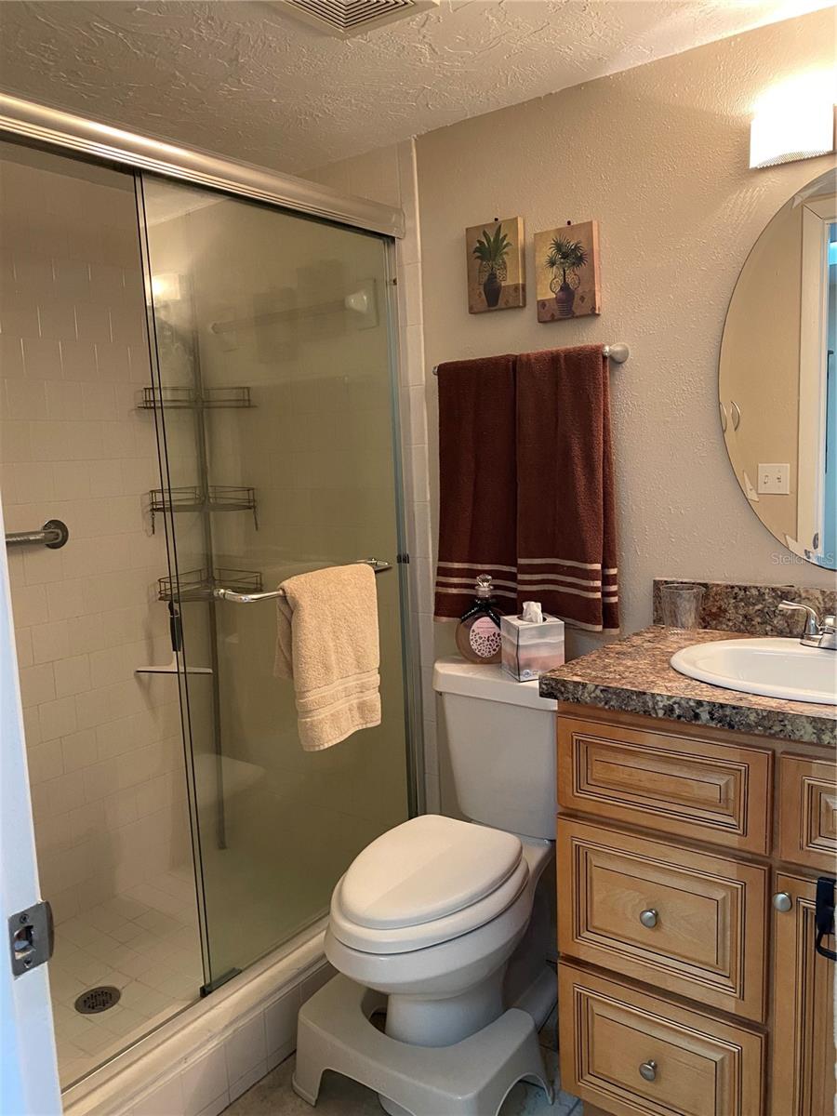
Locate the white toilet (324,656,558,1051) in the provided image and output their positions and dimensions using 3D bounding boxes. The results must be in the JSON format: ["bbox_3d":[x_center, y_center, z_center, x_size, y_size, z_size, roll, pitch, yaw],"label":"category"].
[{"bbox_3d":[0.059,0.703,1.841,0.420,0.797,0.690,3,9,37],"label":"white toilet"}]

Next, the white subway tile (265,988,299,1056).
[{"bbox_3d":[-0.303,1.025,1.865,0.009,0.110,0.110,3,9,37],"label":"white subway tile"}]

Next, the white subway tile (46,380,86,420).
[{"bbox_3d":[-0.975,-0.431,2.312,0.009,0.108,0.108,3,9,37],"label":"white subway tile"}]

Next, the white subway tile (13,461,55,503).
[{"bbox_3d":[-1.031,-0.202,2.252,0.009,0.108,0.108,3,9,37],"label":"white subway tile"}]

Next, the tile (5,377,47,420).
[{"bbox_3d":[-1.034,-0.416,2.200,0.009,0.109,0.108,3,9,37],"label":"tile"}]

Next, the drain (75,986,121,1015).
[{"bbox_3d":[-0.780,1.079,2.044,0.109,0.008,0.109,-3,7,0],"label":"drain"}]

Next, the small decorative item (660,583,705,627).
[{"bbox_3d":[0.574,0.115,1.826,0.091,0.097,0.091,3,9,37],"label":"small decorative item"}]

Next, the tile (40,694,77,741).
[{"bbox_3d":[-1.002,0.448,2.333,0.009,0.108,0.108,3,9,37],"label":"tile"}]

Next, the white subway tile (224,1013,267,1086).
[{"bbox_3d":[-0.372,1.054,1.803,0.009,0.110,0.108,3,9,37],"label":"white subway tile"}]

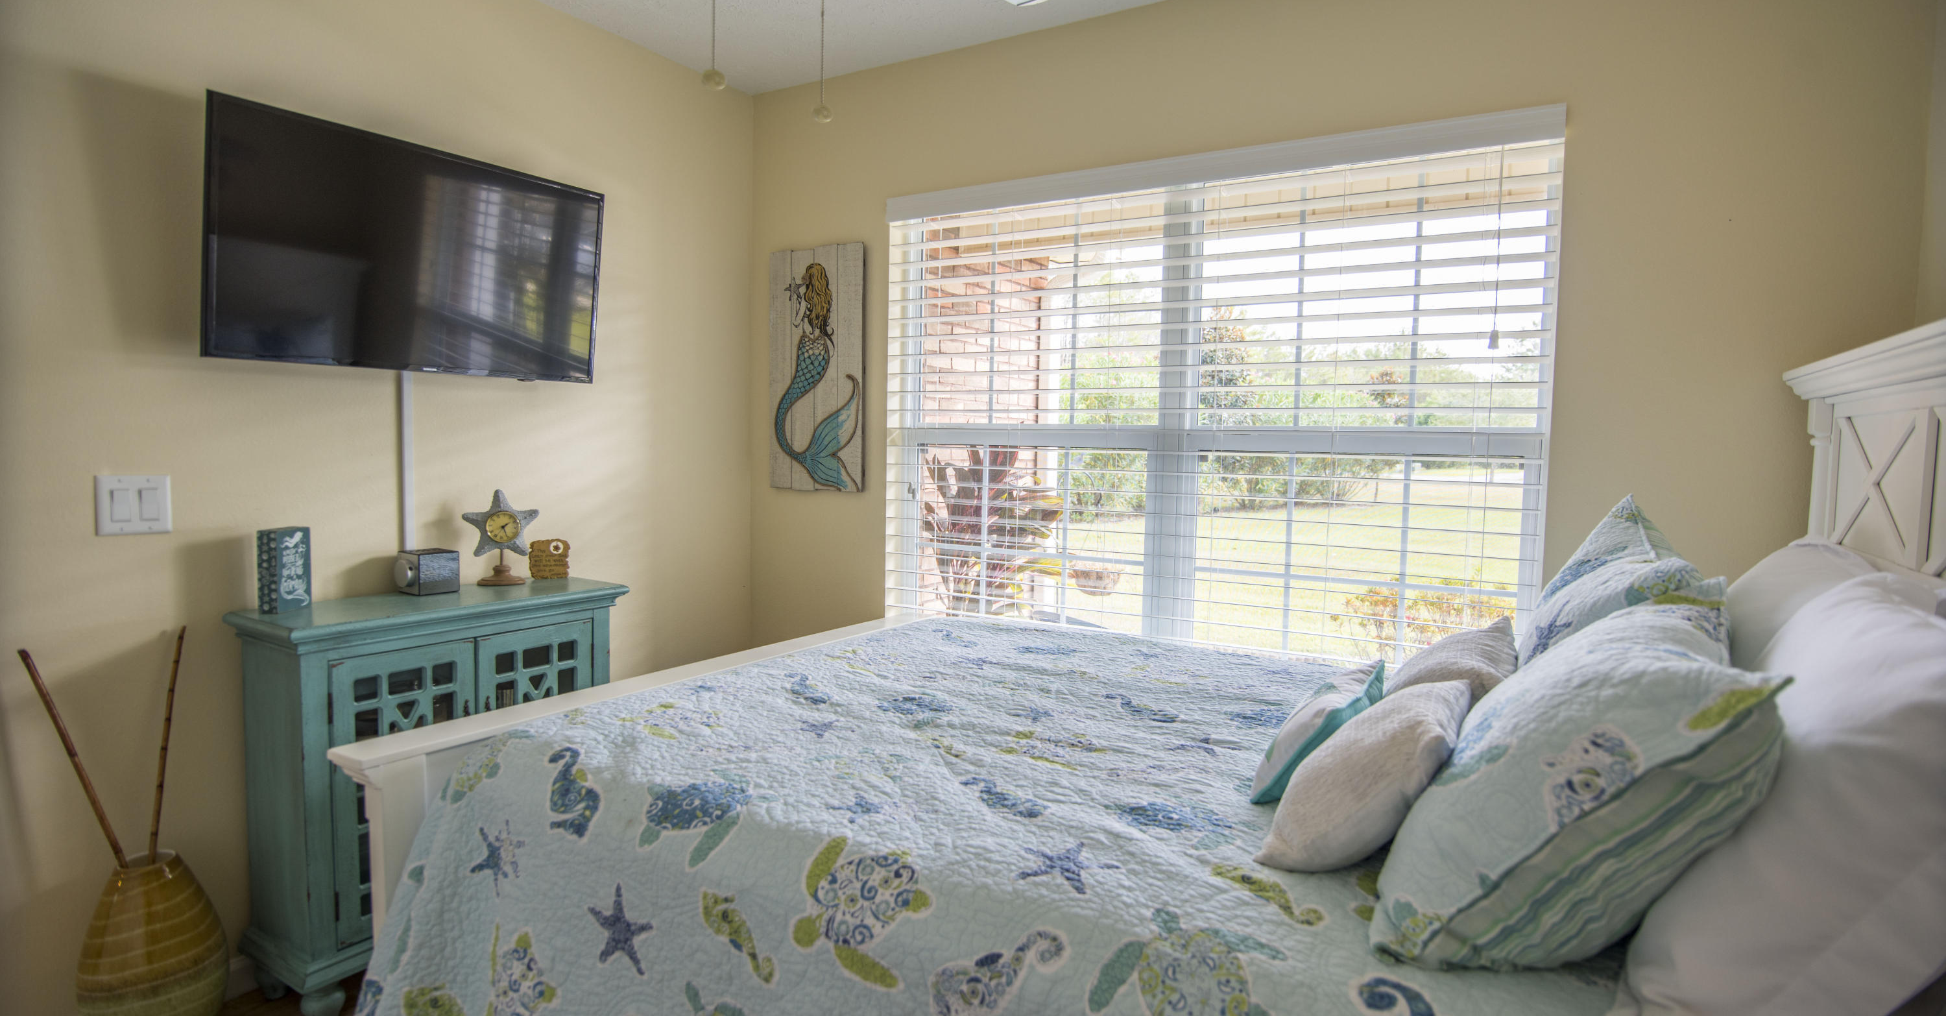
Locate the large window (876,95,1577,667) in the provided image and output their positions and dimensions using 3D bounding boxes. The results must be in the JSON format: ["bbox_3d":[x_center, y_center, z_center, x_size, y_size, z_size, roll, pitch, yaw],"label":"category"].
[{"bbox_3d":[0.514,-0.210,2.501,1.790,1.440,0.110,3,4,29],"label":"large window"}]

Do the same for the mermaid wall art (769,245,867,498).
[{"bbox_3d":[-0.524,-0.467,3.047,0.395,0.800,0.025,3,4,29],"label":"mermaid wall art"}]

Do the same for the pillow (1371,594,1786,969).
[{"bbox_3d":[0.651,0.276,0.993,0.200,0.450,0.450,48,29,20],"label":"pillow"}]

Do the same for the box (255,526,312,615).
[{"bbox_3d":[-1.493,0.134,1.999,0.038,0.177,0.115,1,3,-6],"label":"box"}]

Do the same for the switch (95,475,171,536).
[{"bbox_3d":[-1.690,-0.004,1.854,0.010,0.115,0.115,3,4,34],"label":"switch"}]

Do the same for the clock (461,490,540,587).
[{"bbox_3d":[-1.241,0.079,2.418,0.187,0.248,0.110,-2,4,-40],"label":"clock"}]

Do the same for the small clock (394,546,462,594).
[{"bbox_3d":[-1.346,0.159,2.268,0.106,0.103,0.103,3,4,34],"label":"small clock"}]

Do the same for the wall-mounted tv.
[{"bbox_3d":[-1.315,-0.590,2.220,0.065,0.520,0.885,14,10,32],"label":"wall-mounted tv"}]

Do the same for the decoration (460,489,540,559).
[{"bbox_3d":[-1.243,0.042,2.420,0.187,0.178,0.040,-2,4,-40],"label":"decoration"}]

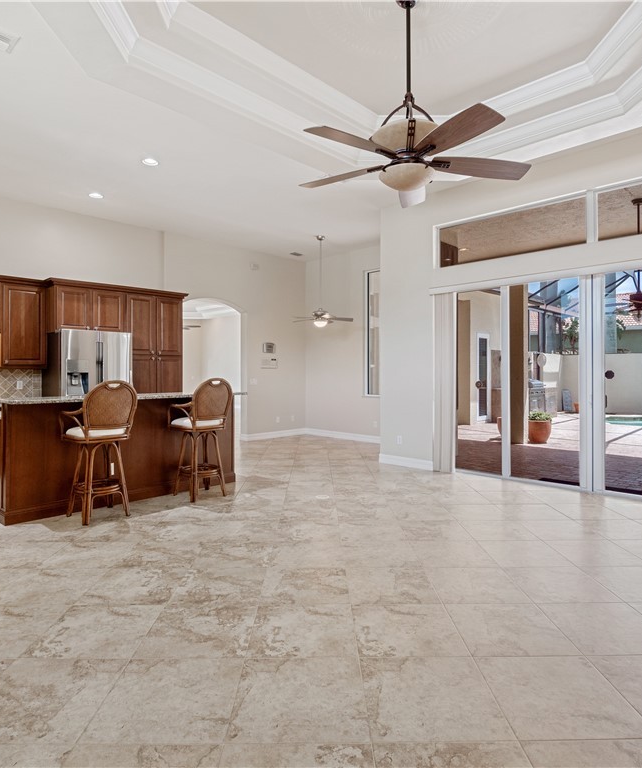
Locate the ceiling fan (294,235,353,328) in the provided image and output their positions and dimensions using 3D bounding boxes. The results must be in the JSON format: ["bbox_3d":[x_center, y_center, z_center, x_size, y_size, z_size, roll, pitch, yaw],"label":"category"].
[{"bbox_3d":[0.009,-1.771,8.200,1.140,1.600,1.140,0,1,0],"label":"ceiling fan"}]

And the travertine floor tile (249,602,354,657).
[{"bbox_3d":[-0.086,1.219,2.360,0.505,0.012,0.505,0,1,0],"label":"travertine floor tile"}]

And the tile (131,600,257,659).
[{"bbox_3d":[-0.594,1.208,2.330,0.508,0.010,0.500,0,1,0],"label":"tile"}]

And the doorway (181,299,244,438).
[{"bbox_3d":[-2.017,-0.221,8.706,0.228,2.649,1.468,1,1,45],"label":"doorway"}]

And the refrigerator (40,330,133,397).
[{"bbox_3d":[-3.274,0.222,6.669,0.910,1.810,0.750,-1,2,-44],"label":"refrigerator"}]

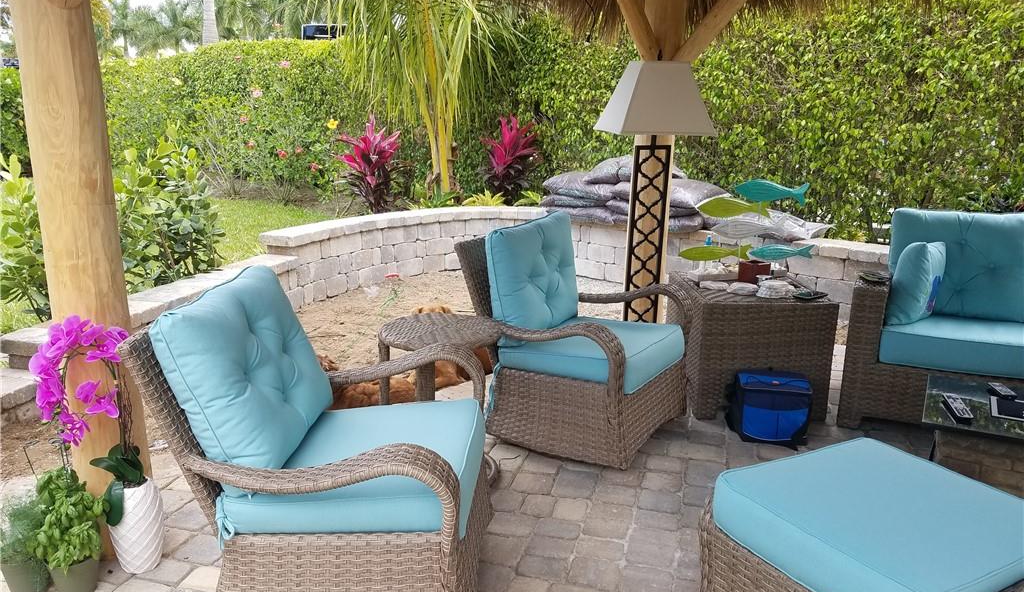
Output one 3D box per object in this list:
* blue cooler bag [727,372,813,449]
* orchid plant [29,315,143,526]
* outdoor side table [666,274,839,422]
[{"bbox_3d":[1.161,0.493,3.494,0.295,0.285,0.210,3,14,8],"label":"blue cooler bag"},{"bbox_3d":[-1.295,0.374,2.355,0.300,0.660,0.220,-7,16,-29],"label":"orchid plant"},{"bbox_3d":[1.116,0.220,3.749,0.640,0.560,0.580,0,16,-4],"label":"outdoor side table"}]

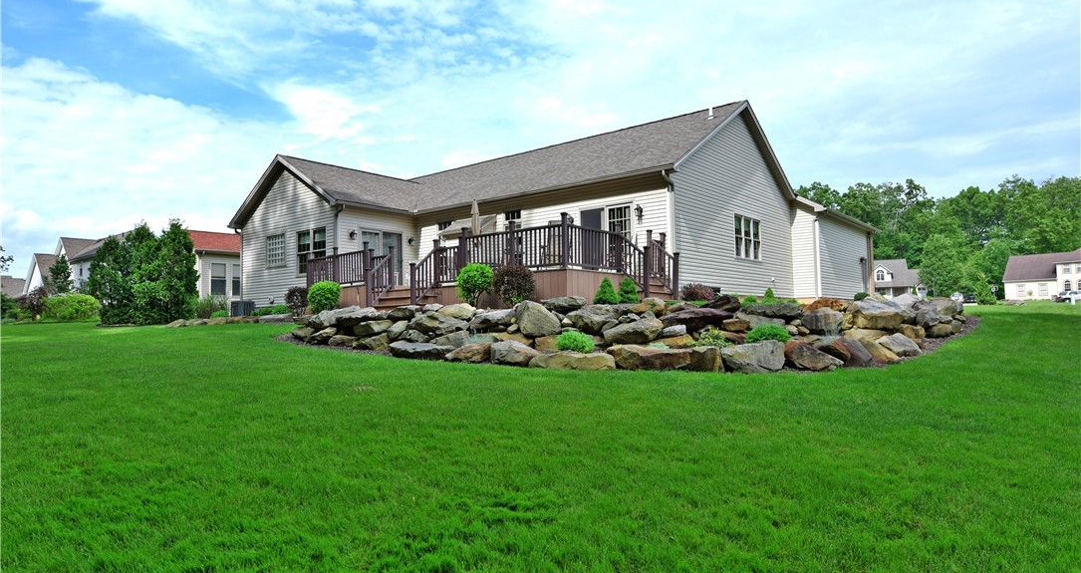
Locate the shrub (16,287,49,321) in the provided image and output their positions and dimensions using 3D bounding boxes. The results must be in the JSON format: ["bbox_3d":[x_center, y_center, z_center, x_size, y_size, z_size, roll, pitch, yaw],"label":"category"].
[{"bbox_3d":[-26.596,0.965,33.000,1.400,1.800,1.400,2,-4,-39],"label":"shrub"}]

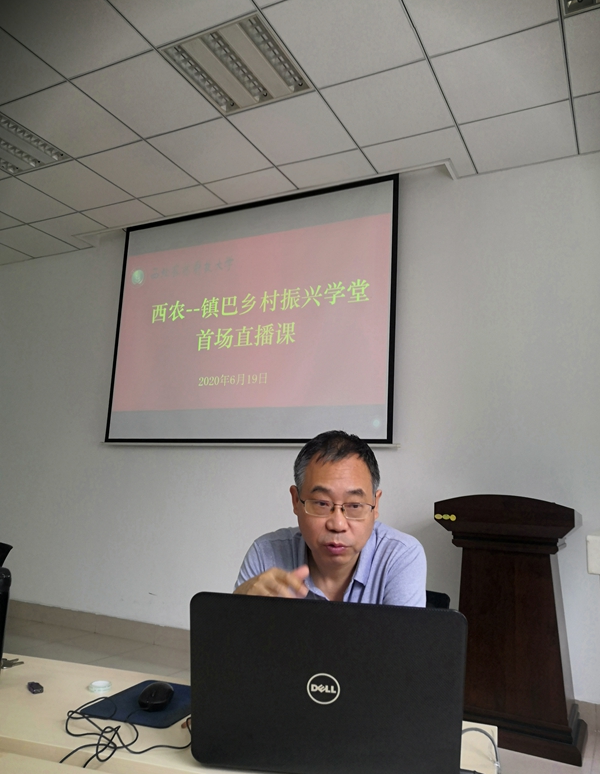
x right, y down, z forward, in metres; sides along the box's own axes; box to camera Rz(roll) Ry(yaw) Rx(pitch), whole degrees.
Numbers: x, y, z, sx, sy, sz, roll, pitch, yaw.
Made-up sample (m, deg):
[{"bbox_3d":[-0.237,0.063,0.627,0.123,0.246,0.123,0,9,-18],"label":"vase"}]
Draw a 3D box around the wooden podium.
[{"bbox_3d":[1.086,1.161,3.222,0.677,1.170,0.463,-2,-12,28],"label":"wooden podium"}]

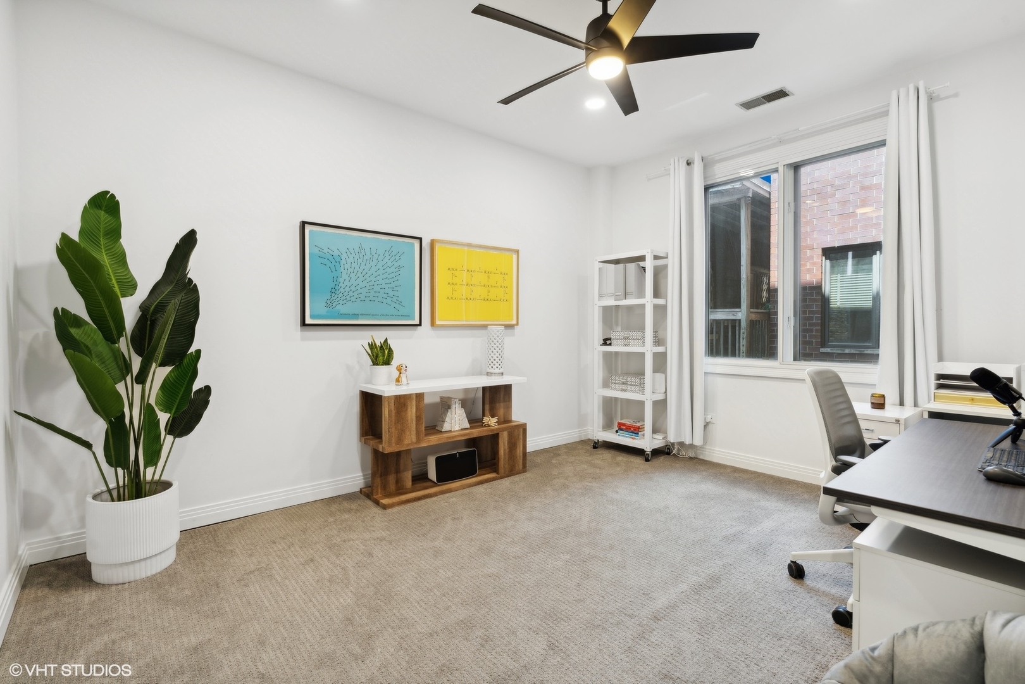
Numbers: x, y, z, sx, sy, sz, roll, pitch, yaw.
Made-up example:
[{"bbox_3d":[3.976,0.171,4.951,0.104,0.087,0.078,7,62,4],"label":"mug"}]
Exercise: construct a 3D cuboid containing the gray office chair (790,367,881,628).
[{"bbox_3d":[1.510,0.604,1.866,0.660,0.960,0.630,-1,2,-39],"label":"gray office chair"}]

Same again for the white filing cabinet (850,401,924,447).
[{"bbox_3d":[2.200,0.728,2.770,0.495,0.643,0.360,-1,2,-39],"label":"white filing cabinet"}]

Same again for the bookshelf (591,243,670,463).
[{"bbox_3d":[1.100,0.114,4.224,0.328,1.821,0.582,-1,2,-43],"label":"bookshelf"}]

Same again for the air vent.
[{"bbox_3d":[1.836,-1.756,3.320,0.187,0.016,0.333,-1,2,-39],"label":"air vent"}]

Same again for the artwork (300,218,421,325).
[{"bbox_3d":[-1.040,-0.451,3.244,0.863,0.685,0.040,-1,2,-39],"label":"artwork"}]

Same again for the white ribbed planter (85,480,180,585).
[{"bbox_3d":[-1.817,0.899,2.194,0.343,0.369,0.343,-1,2,-39],"label":"white ribbed planter"}]

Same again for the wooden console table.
[{"bbox_3d":[-0.468,0.672,3.401,1.192,0.755,0.392,-1,2,-39],"label":"wooden console table"}]

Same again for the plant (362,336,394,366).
[{"bbox_3d":[-0.927,0.058,3.140,0.195,0.205,0.170,-1,2,-39],"label":"plant"}]

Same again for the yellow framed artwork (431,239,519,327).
[{"bbox_3d":[-0.286,-0.474,3.857,0.868,0.687,0.040,-1,2,-39],"label":"yellow framed artwork"}]

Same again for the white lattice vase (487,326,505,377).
[{"bbox_3d":[-0.146,0.077,3.806,0.137,0.411,0.137,0,1,0],"label":"white lattice vase"}]

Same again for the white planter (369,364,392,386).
[{"bbox_3d":[-0.908,0.232,3.160,0.150,0.139,0.150,-1,2,-39],"label":"white planter"}]

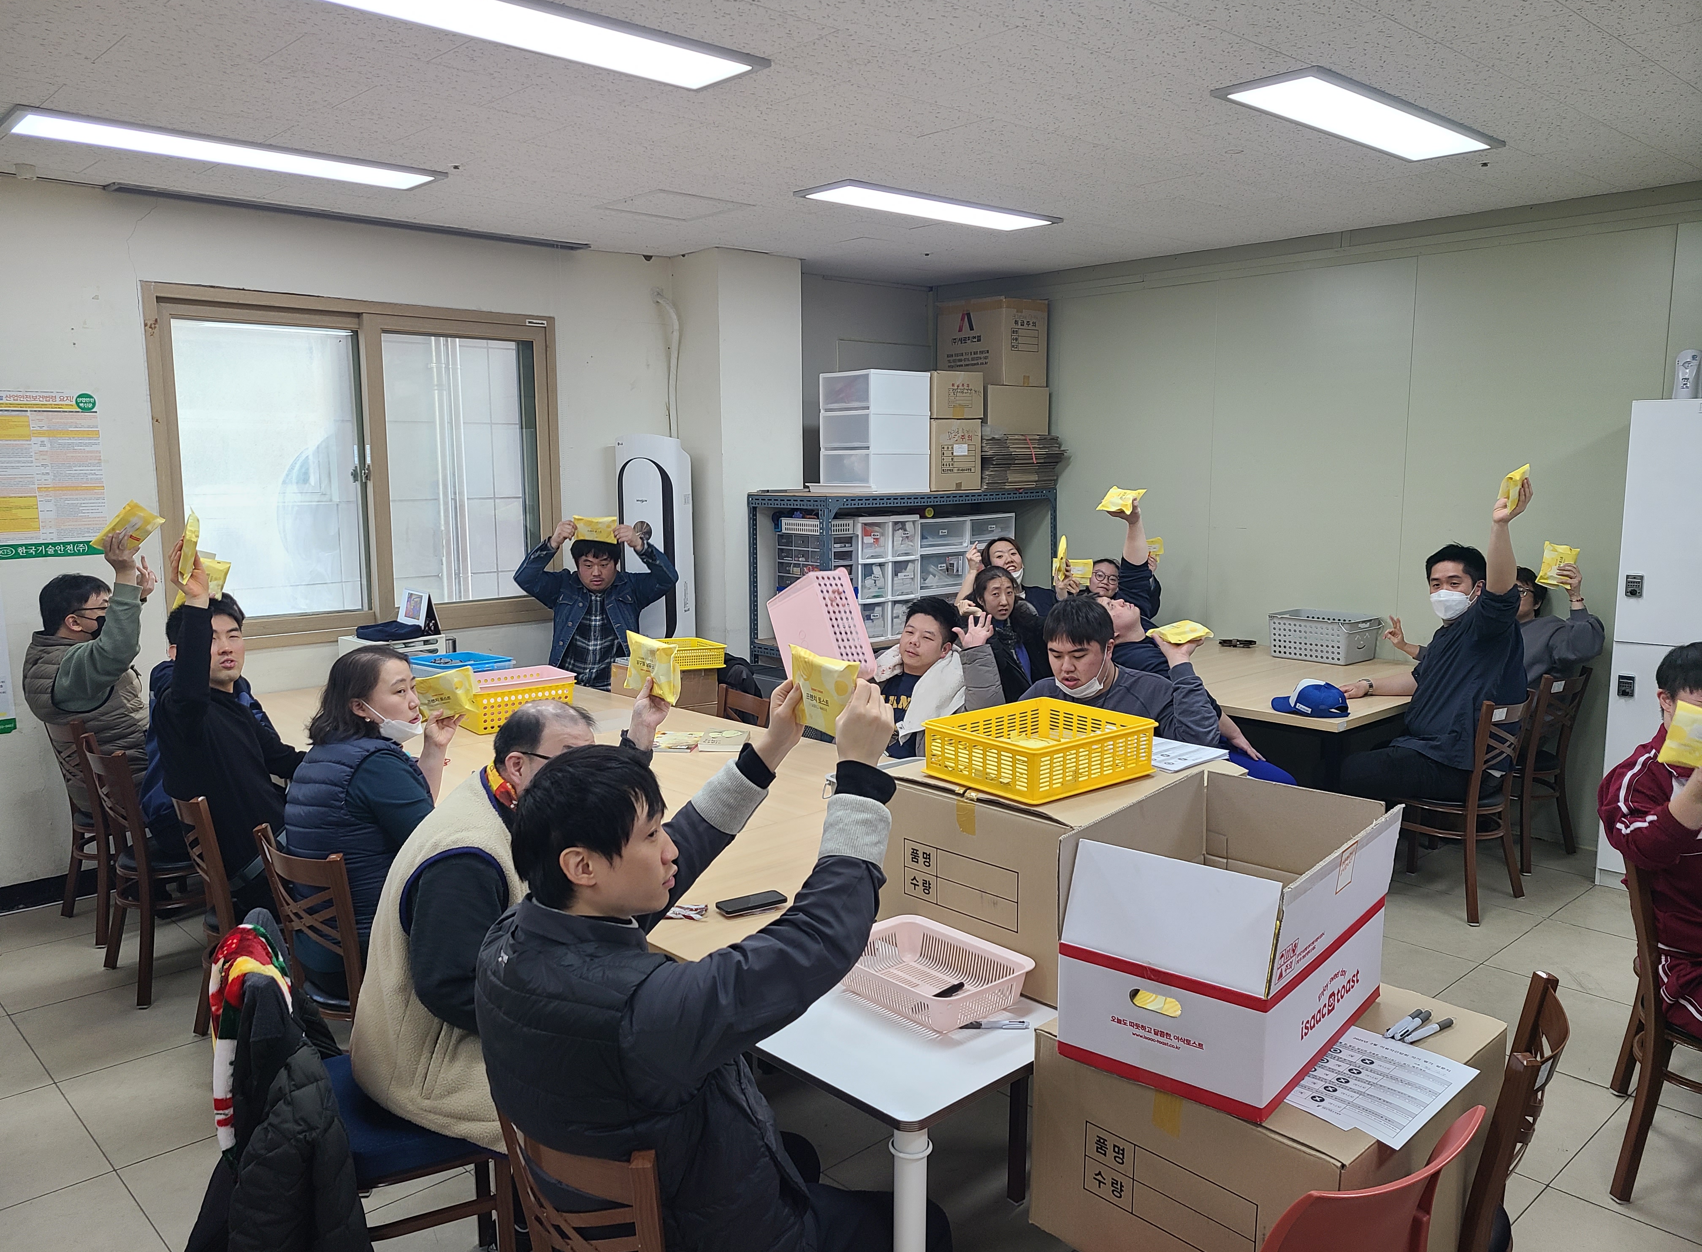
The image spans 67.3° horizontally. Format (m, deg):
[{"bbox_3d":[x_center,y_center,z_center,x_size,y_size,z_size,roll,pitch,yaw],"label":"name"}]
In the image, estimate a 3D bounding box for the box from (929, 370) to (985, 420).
[{"bbox_3d":[0.409,-1.202,6.712,0.363,0.228,0.440,-7,10,-43],"label":"box"}]

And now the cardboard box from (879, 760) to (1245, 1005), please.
[{"bbox_3d":[0.412,0.462,2.587,0.565,0.335,0.520,-7,10,-42],"label":"cardboard box"}]

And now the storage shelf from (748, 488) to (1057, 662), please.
[{"bbox_3d":[0.327,0.021,7.030,1.770,1.510,0.610,-7,10,-42],"label":"storage shelf"}]

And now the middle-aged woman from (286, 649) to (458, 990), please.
[{"bbox_3d":[-1.088,0.653,3.189,0.620,1.240,0.500,-7,10,-43],"label":"middle-aged woman"}]

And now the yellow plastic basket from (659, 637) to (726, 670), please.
[{"bbox_3d":[-0.801,0.135,5.881,0.375,0.096,0.320,-4,8,-27],"label":"yellow plastic basket"}]

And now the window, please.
[{"bbox_3d":[-2.100,-0.689,5.684,1.810,1.470,0.120,-7,10,-42],"label":"window"}]

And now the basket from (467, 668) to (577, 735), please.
[{"bbox_3d":[-1.238,0.270,4.644,0.392,0.160,0.275,-7,10,-40],"label":"basket"}]

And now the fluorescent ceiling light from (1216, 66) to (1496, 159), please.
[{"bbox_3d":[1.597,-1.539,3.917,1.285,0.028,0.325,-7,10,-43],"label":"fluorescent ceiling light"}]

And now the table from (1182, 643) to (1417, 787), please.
[{"bbox_3d":[1.810,0.576,5.731,1.480,0.740,1.500,-7,10,-42],"label":"table"}]

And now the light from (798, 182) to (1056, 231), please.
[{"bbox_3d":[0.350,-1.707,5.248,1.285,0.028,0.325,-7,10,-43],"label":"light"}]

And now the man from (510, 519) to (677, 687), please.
[{"bbox_3d":[-1.162,0.252,5.641,0.740,1.430,0.680,1,8,7],"label":"man"}]

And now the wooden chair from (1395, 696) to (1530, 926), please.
[{"bbox_3d":[2.232,0.622,4.768,0.450,0.810,0.470,-7,10,-43],"label":"wooden chair"}]

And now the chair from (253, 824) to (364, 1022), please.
[{"bbox_3d":[-1.162,0.874,3.202,0.450,0.800,0.480,6,10,41],"label":"chair"}]

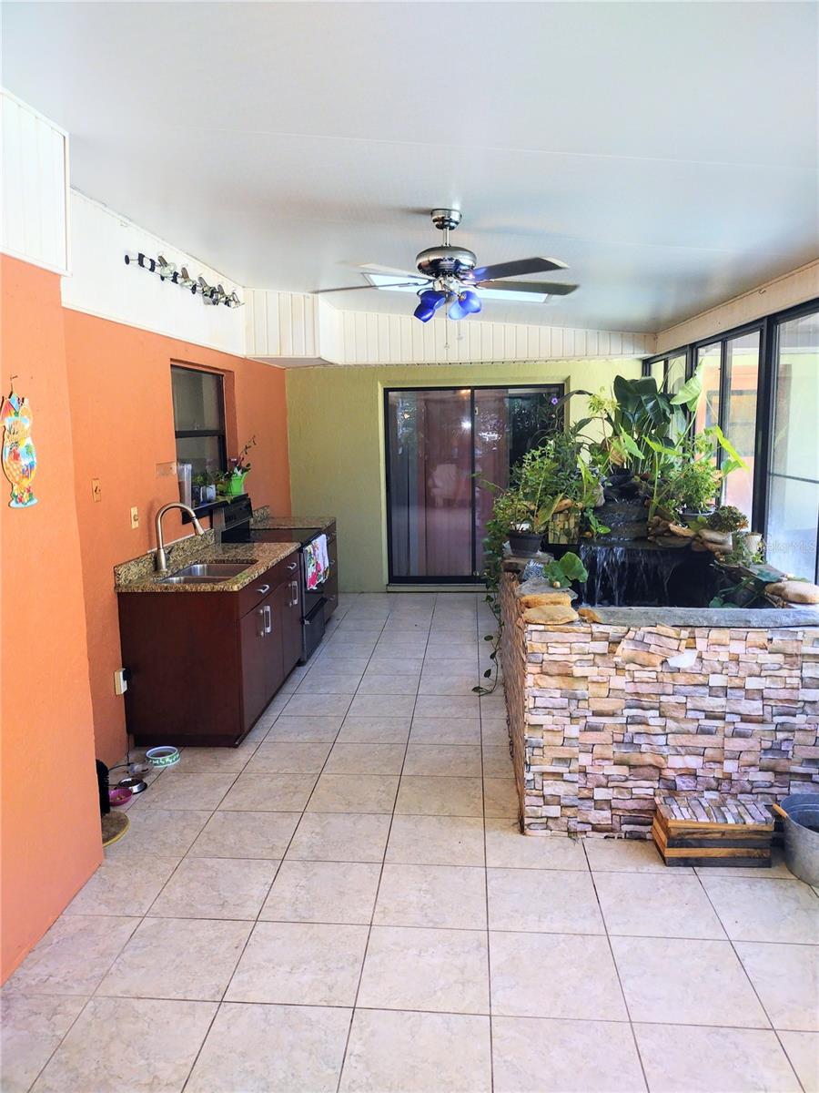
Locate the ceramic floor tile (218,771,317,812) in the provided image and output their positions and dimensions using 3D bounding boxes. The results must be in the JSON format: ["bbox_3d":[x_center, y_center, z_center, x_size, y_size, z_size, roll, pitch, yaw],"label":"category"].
[{"bbox_3d":[-0.667,1.181,4.089,0.405,0.010,0.417,0,8,4],"label":"ceramic floor tile"}]

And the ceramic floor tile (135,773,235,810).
[{"bbox_3d":[-1.081,1.185,4.140,0.408,0.010,0.420,0,9,4],"label":"ceramic floor tile"}]

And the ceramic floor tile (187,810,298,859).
[{"bbox_3d":[-0.694,1.239,3.657,0.403,0.010,0.423,0,8,4],"label":"ceramic floor tile"}]

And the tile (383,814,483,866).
[{"bbox_3d":[0.120,1.286,3.724,0.420,0.010,0.420,0,9,5],"label":"tile"}]

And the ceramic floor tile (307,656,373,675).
[{"bbox_3d":[-0.511,0.872,6.187,0.405,0.010,0.417,0,8,4],"label":"ceramic floor tile"}]

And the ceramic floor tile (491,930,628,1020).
[{"bbox_3d":[0.467,1.385,2.761,0.408,0.010,0.420,0,9,4],"label":"ceramic floor tile"}]

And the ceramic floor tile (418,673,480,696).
[{"bbox_3d":[0.274,0.936,5.704,0.403,0.010,0.423,0,8,4],"label":"ceramic floor tile"}]

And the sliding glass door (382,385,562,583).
[{"bbox_3d":[0.643,-0.599,8.626,1.780,2.000,0.100,0,8,4],"label":"sliding glass door"}]

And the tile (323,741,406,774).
[{"bbox_3d":[-0.228,1.121,4.479,0.405,0.010,0.417,0,8,4],"label":"tile"}]

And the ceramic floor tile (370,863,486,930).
[{"bbox_3d":[0.087,1.308,3.189,0.405,0.010,0.417,0,8,4],"label":"ceramic floor tile"}]

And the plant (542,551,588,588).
[{"bbox_3d":[0.737,0.110,4.023,0.210,0.180,0.200,0,8,4],"label":"plant"}]

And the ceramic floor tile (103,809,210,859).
[{"bbox_3d":[-1.100,1.238,3.687,0.403,0.010,0.423,0,8,4],"label":"ceramic floor tile"}]

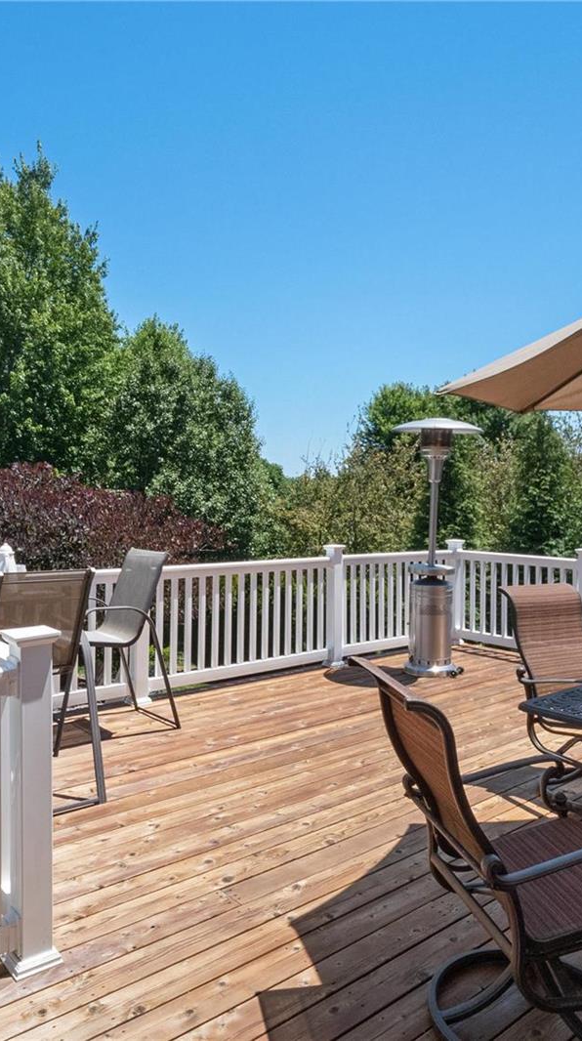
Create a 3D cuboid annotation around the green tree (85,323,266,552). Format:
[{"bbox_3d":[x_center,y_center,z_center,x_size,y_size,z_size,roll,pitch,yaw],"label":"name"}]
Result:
[{"bbox_3d":[-3.760,-1.570,21.500,6.000,9.400,5.900,0,1,-10],"label":"green tree"}]

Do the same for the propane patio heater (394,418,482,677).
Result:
[{"bbox_3d":[1.297,0.229,6.200,0.800,2.250,0.800,1,1,29],"label":"propane patio heater"}]

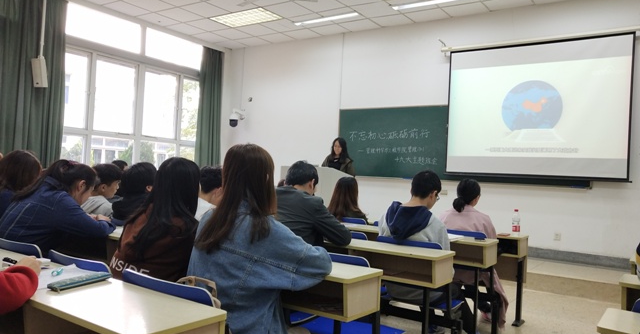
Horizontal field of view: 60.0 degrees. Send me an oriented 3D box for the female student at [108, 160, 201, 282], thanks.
[{"bbox_3d":[-0.600,0.558,2.388,0.480,1.200,0.600,2,-1,35],"label":"female student"}]

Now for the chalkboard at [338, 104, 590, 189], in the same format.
[{"bbox_3d":[1.867,-0.358,8.222,3.950,1.170,0.070,2,-1,36],"label":"chalkboard"}]

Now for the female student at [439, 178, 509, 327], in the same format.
[{"bbox_3d":[1.183,0.658,4.220,0.500,1.180,0.720,2,-1,35],"label":"female student"}]

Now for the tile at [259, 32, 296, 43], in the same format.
[{"bbox_3d":[-0.759,-2.226,9.662,0.600,0.020,0.450,2,-2,35],"label":"tile"}]

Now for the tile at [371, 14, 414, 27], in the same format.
[{"bbox_3d":[1.098,-2.193,8.323,0.600,0.020,0.450,2,-2,35],"label":"tile"}]

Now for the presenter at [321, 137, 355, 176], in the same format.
[{"bbox_3d":[0.267,0.337,8.665,0.470,1.600,0.330,2,-1,35],"label":"presenter"}]

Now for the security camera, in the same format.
[{"bbox_3d":[-1.519,-0.902,10.094,0.190,0.350,0.270,2,-2,35],"label":"security camera"}]

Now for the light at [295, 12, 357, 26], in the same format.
[{"bbox_3d":[0.096,-2.281,8.554,1.230,0.080,0.100,2,-1,35],"label":"light"}]

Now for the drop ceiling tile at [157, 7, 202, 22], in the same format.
[{"bbox_3d":[-2.251,-2.484,9.046,0.600,0.030,0.600,2,-1,35],"label":"drop ceiling tile"}]

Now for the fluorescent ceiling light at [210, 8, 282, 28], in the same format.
[{"bbox_3d":[-1.145,-2.294,8.564,1.200,0.080,0.600,1,-3,34],"label":"fluorescent ceiling light"}]

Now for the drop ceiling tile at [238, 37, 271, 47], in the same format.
[{"bbox_3d":[-1.229,-2.244,9.996,0.600,0.020,0.450,2,-2,35],"label":"drop ceiling tile"}]

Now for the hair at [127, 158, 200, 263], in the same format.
[{"bbox_3d":[-0.645,0.168,2.300,0.250,0.410,0.220,2,-1,35],"label":"hair"}]

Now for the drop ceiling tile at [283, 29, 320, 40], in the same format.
[{"bbox_3d":[-0.298,-2.216,9.289,0.600,0.020,0.530,1,-3,34],"label":"drop ceiling tile"}]

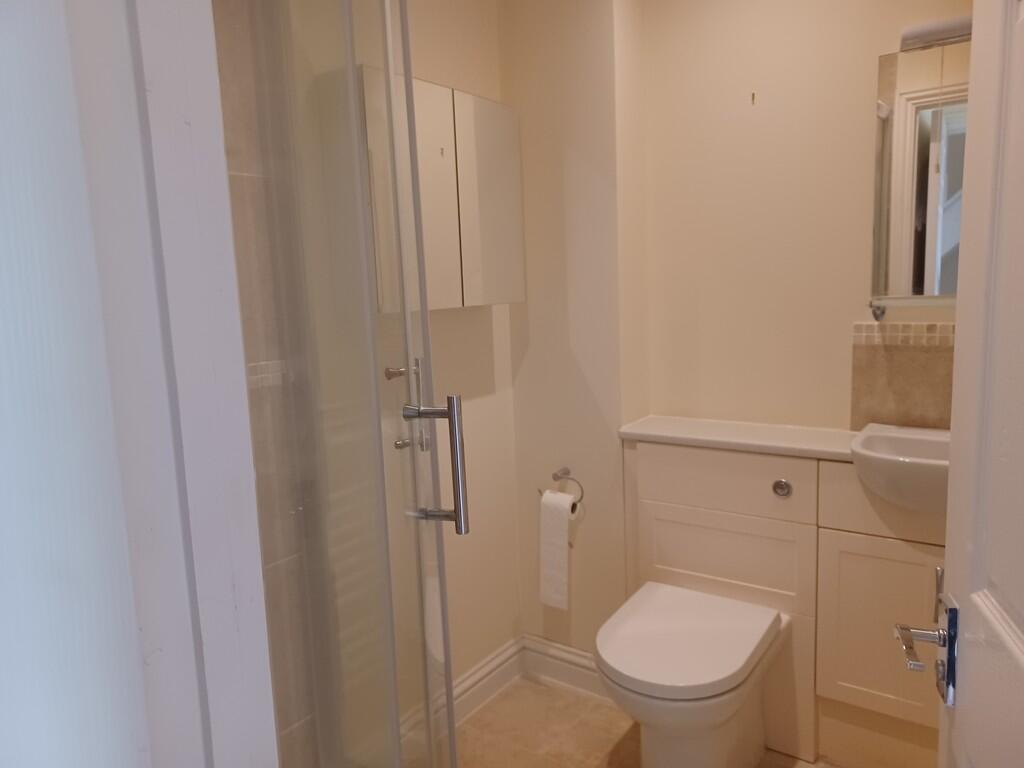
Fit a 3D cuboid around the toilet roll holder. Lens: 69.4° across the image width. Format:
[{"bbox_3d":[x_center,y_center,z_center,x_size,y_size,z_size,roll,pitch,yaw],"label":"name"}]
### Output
[{"bbox_3d":[0.161,0.322,2.278,0.164,0.112,0.070,3,9,35],"label":"toilet roll holder"}]

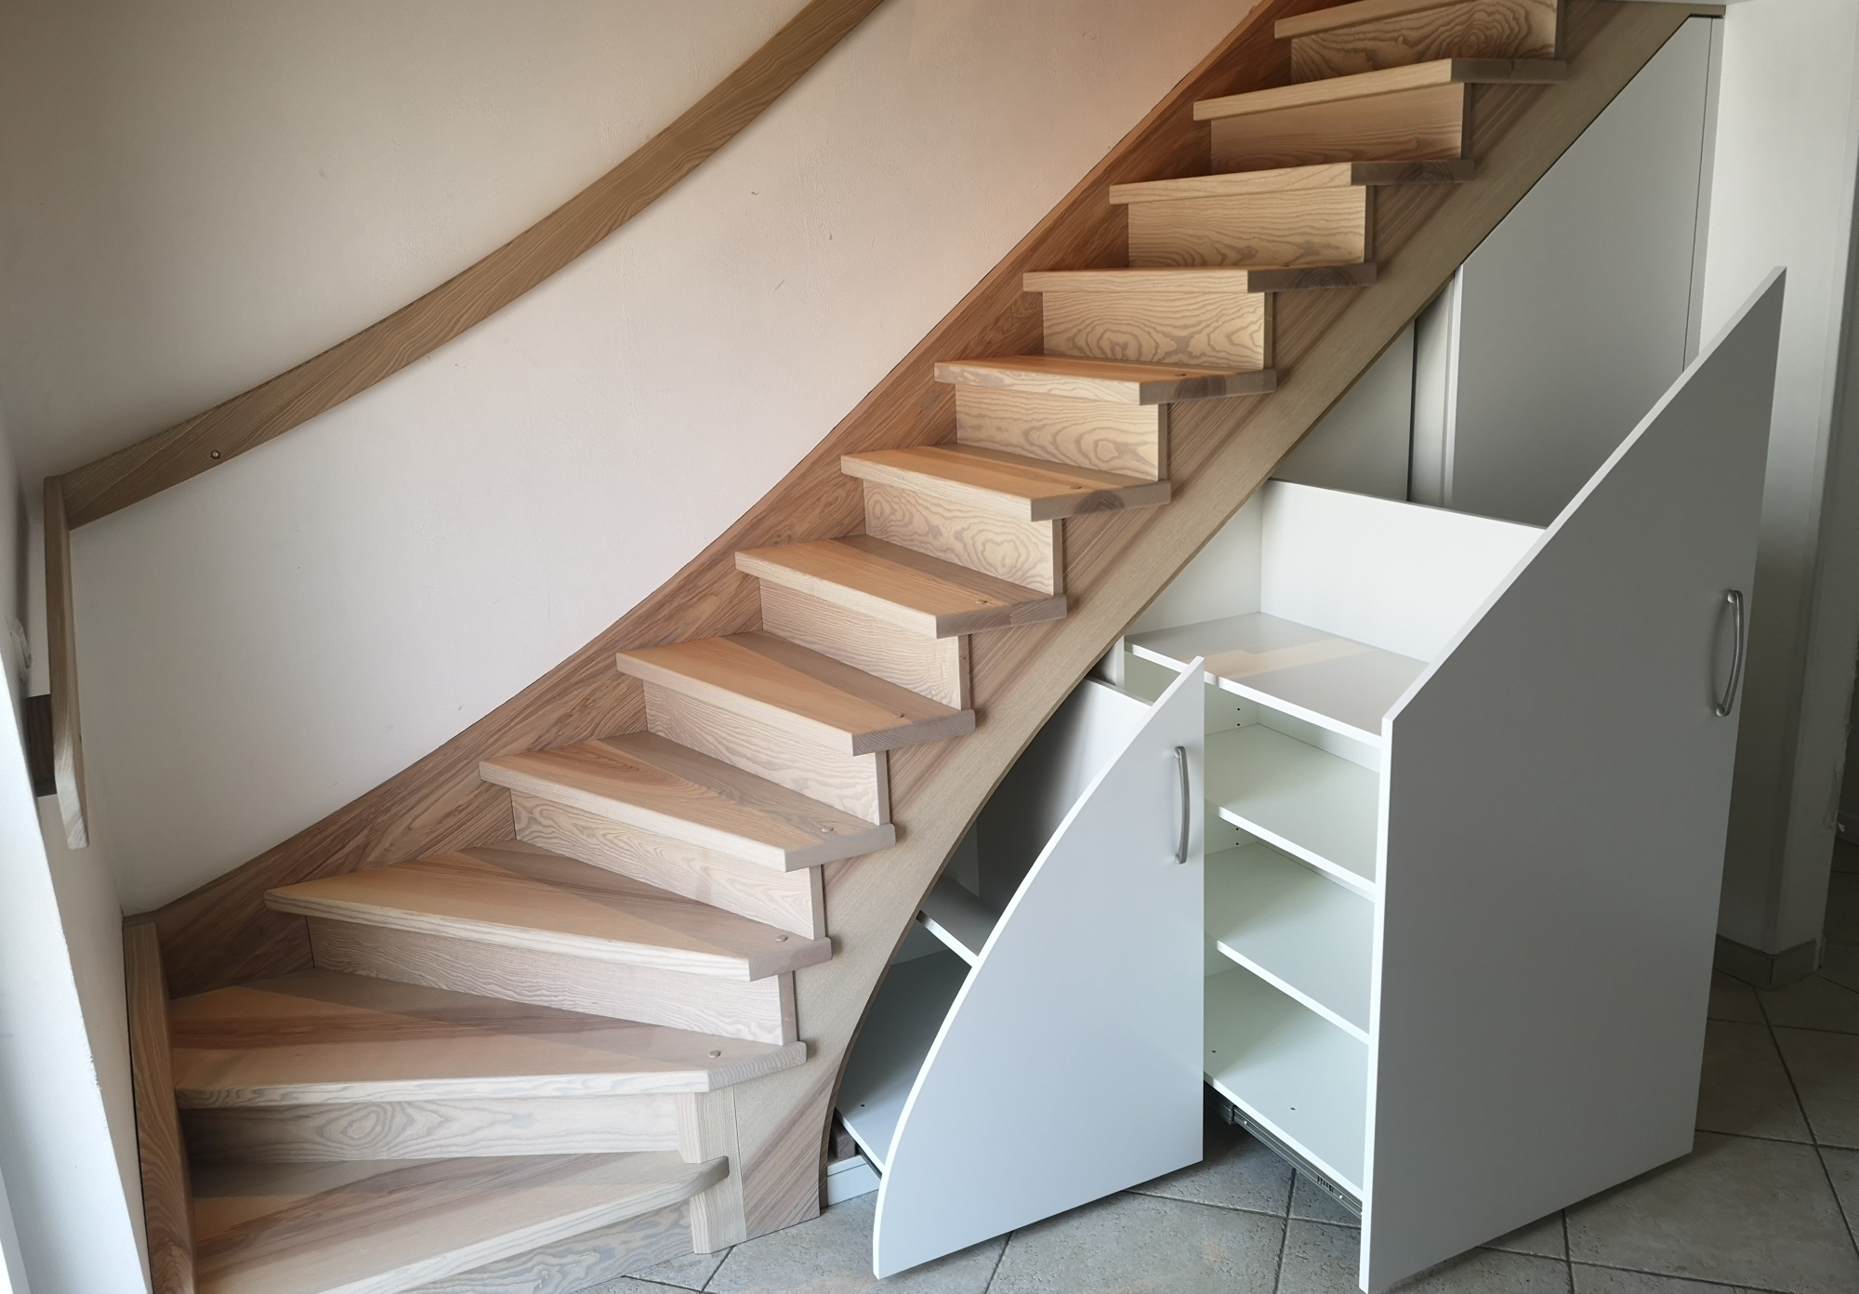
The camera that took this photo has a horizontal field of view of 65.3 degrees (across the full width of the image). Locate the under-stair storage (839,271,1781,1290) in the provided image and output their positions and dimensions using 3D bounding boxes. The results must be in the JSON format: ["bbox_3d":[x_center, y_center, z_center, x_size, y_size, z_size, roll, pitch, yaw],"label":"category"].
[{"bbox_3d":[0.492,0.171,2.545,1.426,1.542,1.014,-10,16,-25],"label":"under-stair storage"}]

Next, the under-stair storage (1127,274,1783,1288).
[{"bbox_3d":[0.849,0.149,2.567,0.762,1.542,0.745,-10,16,-25],"label":"under-stair storage"}]

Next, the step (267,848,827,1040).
[{"bbox_3d":[-0.661,0.531,2.722,1.122,0.180,0.369,3,16,20],"label":"step"}]

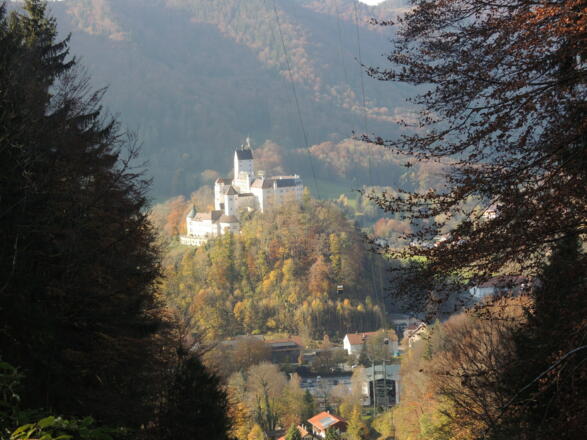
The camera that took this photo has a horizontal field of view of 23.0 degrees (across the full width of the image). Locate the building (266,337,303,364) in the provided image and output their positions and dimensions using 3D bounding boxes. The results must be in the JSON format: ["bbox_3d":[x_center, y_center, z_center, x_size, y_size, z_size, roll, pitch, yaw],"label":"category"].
[{"bbox_3d":[-3.790,54.270,600.000,13.200,9.600,10.500,-2,3,-14],"label":"building"}]

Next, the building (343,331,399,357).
[{"bbox_3d":[33.210,53.230,622.000,21.500,9.300,10.500,-2,3,-18],"label":"building"}]

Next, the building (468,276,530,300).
[{"bbox_3d":[112.940,37.450,790.000,31.000,11.000,12.000,-2,3,-22],"label":"building"}]

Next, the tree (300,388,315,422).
[{"bbox_3d":[4.630,61.500,478.000,4.500,11.200,4.500,-1,3,0],"label":"tree"}]

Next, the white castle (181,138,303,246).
[{"bbox_3d":[-31.380,-17.220,855.000,64.000,62.000,44.000,-2,3,-13],"label":"white castle"}]

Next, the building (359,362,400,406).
[{"bbox_3d":[30.640,58.070,510.000,12.800,10.600,22.000,-1,3,1],"label":"building"}]

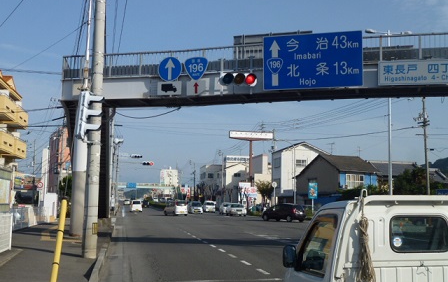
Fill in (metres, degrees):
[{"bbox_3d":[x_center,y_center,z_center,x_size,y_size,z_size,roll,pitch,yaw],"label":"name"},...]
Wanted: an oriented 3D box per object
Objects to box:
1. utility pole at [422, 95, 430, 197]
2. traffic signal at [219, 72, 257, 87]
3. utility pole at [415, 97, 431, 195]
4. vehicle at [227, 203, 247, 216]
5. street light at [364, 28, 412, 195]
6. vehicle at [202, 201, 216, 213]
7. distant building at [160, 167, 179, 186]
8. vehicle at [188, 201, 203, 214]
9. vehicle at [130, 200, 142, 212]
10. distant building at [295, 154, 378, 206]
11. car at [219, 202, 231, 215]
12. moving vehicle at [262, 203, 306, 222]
[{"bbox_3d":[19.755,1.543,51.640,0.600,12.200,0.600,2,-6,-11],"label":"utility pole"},{"bbox_3d":[0.442,-1.970,17.000,1.200,0.440,0.400,2,-7,-12],"label":"traffic signal"},{"bbox_3d":[18.281,1.233,48.500,1.300,12.200,1.000,2,-7,-12],"label":"utility pole"},{"bbox_3d":[1.433,7.582,58.500,1.700,1.420,4.400,2,-6,-8],"label":"vehicle"},{"bbox_3d":[9.185,-0.601,29.424,2.850,11.400,0.350,2,-6,-11],"label":"street light"},{"bbox_3d":[-2.034,9.350,76.000,1.520,1.750,3.500,2,-7,-10],"label":"vehicle"},{"bbox_3d":[-42.008,34.631,413.145,13.500,26.000,18.000,2,-6,-11],"label":"distant building"},{"bbox_3d":[-3.664,8.553,67.993,1.480,1.620,3.400,2,-6,-11],"label":"vehicle"},{"bbox_3d":[-12.463,9.313,75.443,1.480,1.670,3.400,2,-6,-11],"label":"vehicle"},{"bbox_3d":[12.612,5.017,58.799,5.000,6.800,13.000,2,-6,-11],"label":"distant building"},{"bbox_3d":[0.608,8.237,64.500,1.680,1.450,4.300,2,-7,-10],"label":"car"},{"bbox_3d":[5.102,6.180,45.838,1.700,1.520,3.900,6,-9,-44],"label":"moving vehicle"}]

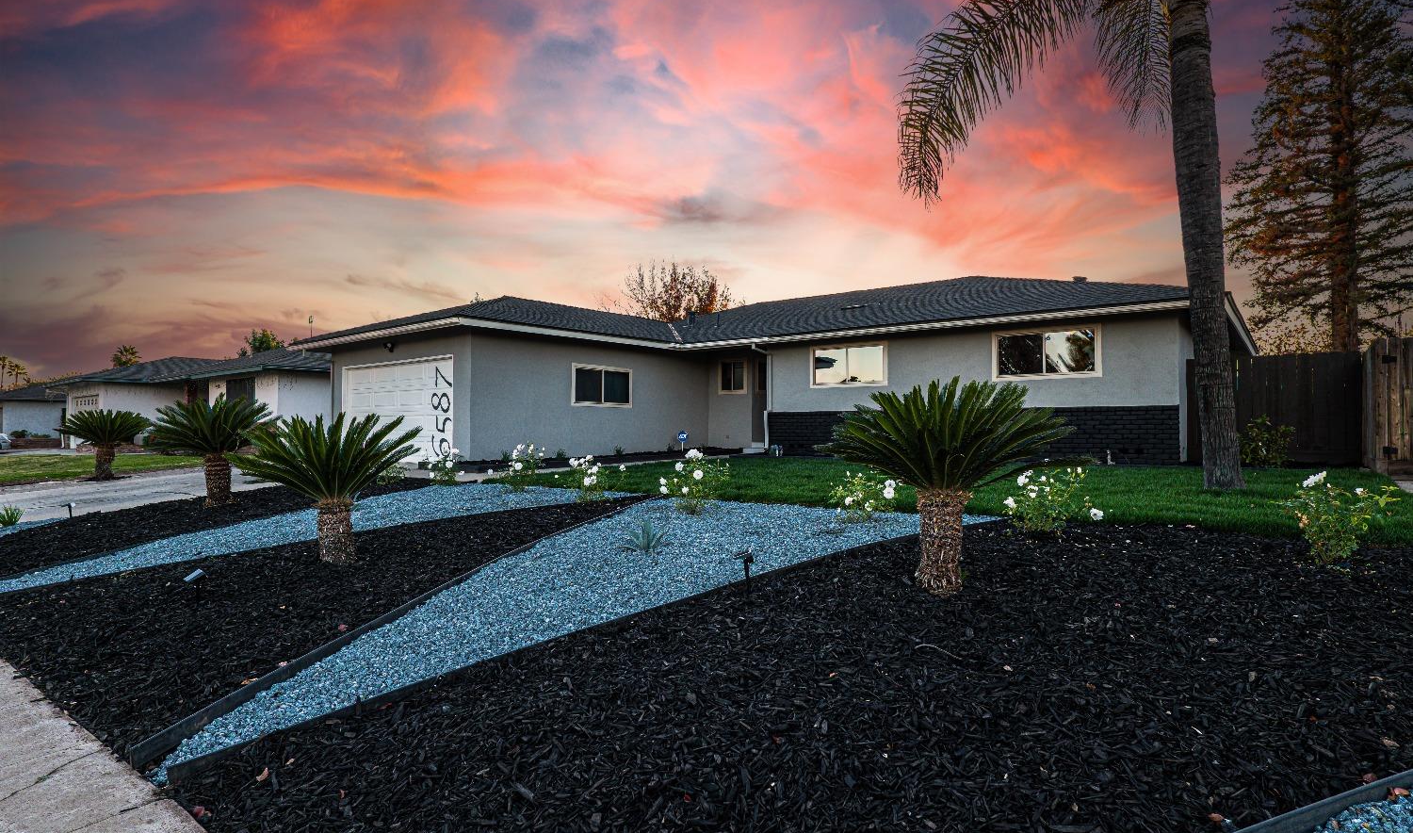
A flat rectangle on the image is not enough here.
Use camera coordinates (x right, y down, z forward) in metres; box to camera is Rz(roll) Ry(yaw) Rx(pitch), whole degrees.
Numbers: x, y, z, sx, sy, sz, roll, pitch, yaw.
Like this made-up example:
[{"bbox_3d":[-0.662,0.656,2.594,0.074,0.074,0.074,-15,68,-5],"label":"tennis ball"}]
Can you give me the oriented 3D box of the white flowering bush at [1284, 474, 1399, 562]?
[{"bbox_3d":[4.203,0.668,4.680,0.578,0.604,0.532,0,0,42],"label":"white flowering bush"}]

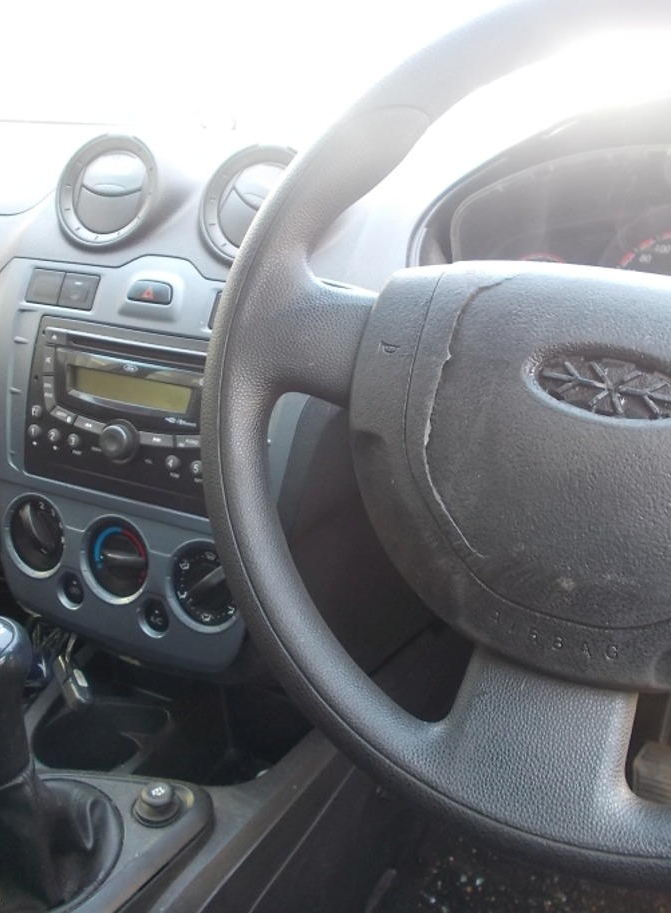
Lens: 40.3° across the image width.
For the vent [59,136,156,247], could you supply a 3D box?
[{"bbox_3d":[-0.158,-0.187,0.654,0.083,0.083,0.033,10,-4,21],"label":"vent"}]

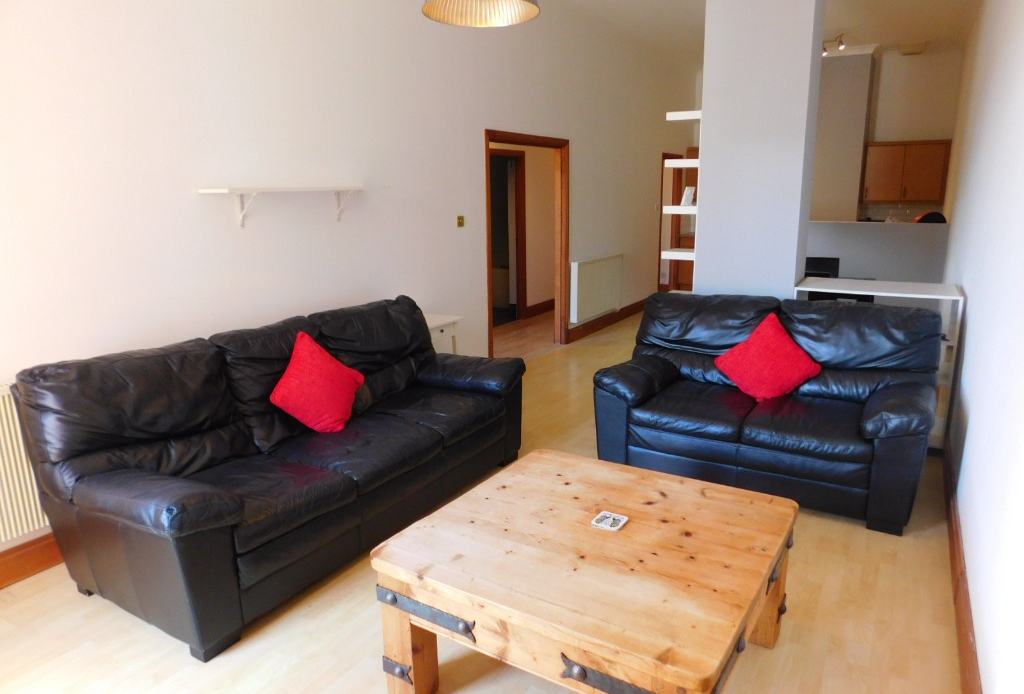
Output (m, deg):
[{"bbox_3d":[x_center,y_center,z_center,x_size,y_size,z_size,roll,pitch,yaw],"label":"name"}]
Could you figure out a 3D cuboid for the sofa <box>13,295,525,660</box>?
[{"bbox_3d":[-0.923,0.378,3.318,0.987,0.928,2.123,7,15,32],"label":"sofa"}]

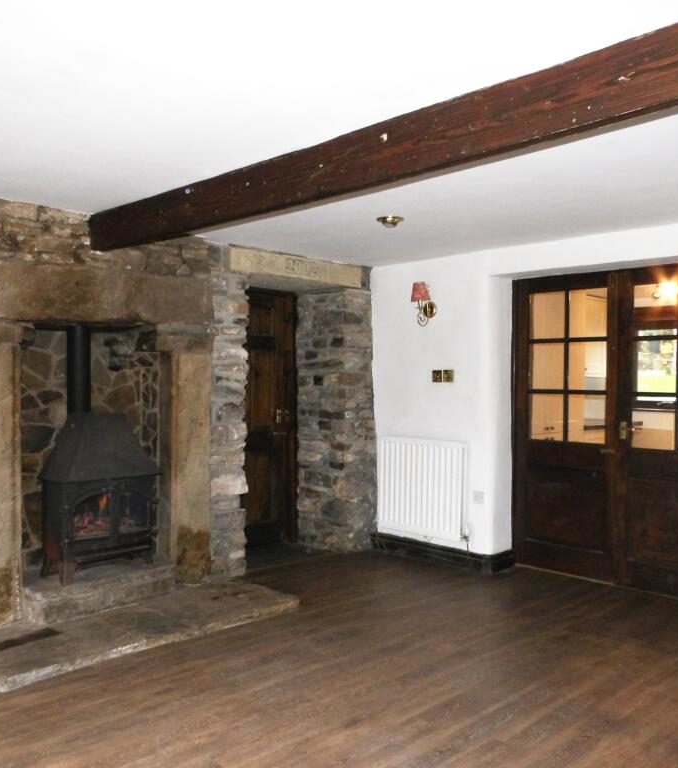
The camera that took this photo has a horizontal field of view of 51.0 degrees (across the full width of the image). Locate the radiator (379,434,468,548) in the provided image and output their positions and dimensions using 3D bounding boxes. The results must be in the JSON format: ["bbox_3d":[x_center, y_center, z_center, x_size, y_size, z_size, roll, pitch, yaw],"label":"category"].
[{"bbox_3d":[0.605,0.755,5.214,0.778,0.707,0.085,1,1,44],"label":"radiator"}]

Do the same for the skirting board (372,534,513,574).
[{"bbox_3d":[0.752,1.222,5.318,1.102,0.125,0.306,1,1,44],"label":"skirting board"}]

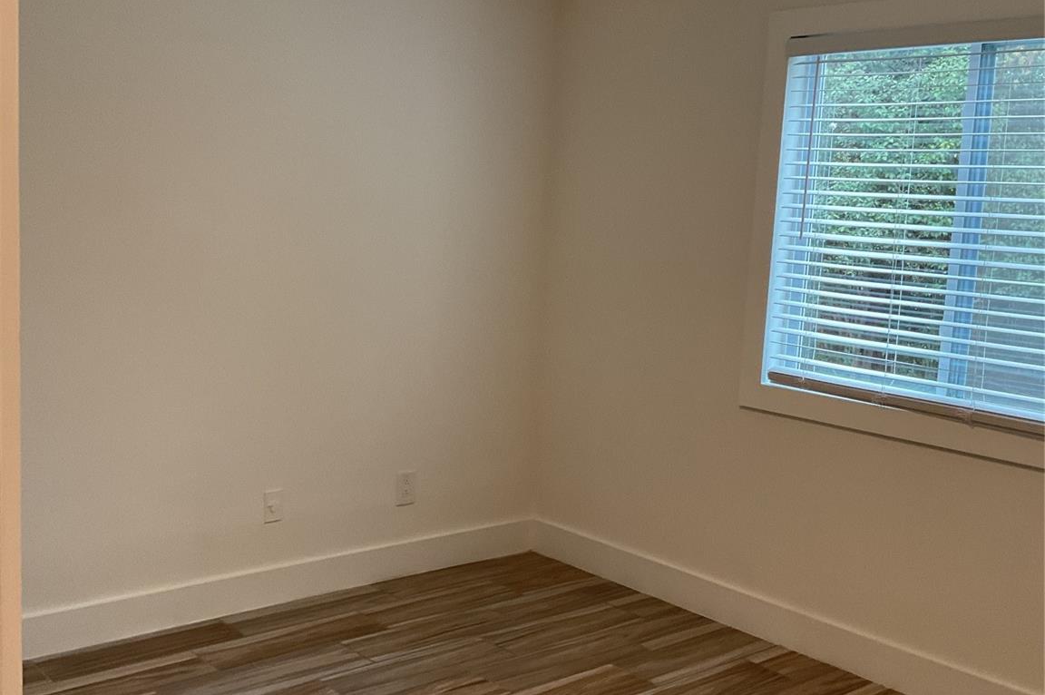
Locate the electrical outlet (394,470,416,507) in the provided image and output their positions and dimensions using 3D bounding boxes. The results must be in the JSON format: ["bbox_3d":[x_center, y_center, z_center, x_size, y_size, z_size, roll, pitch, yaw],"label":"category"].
[{"bbox_3d":[-0.425,0.518,4.286,0.080,0.123,0.009,-4,10,-42],"label":"electrical outlet"}]

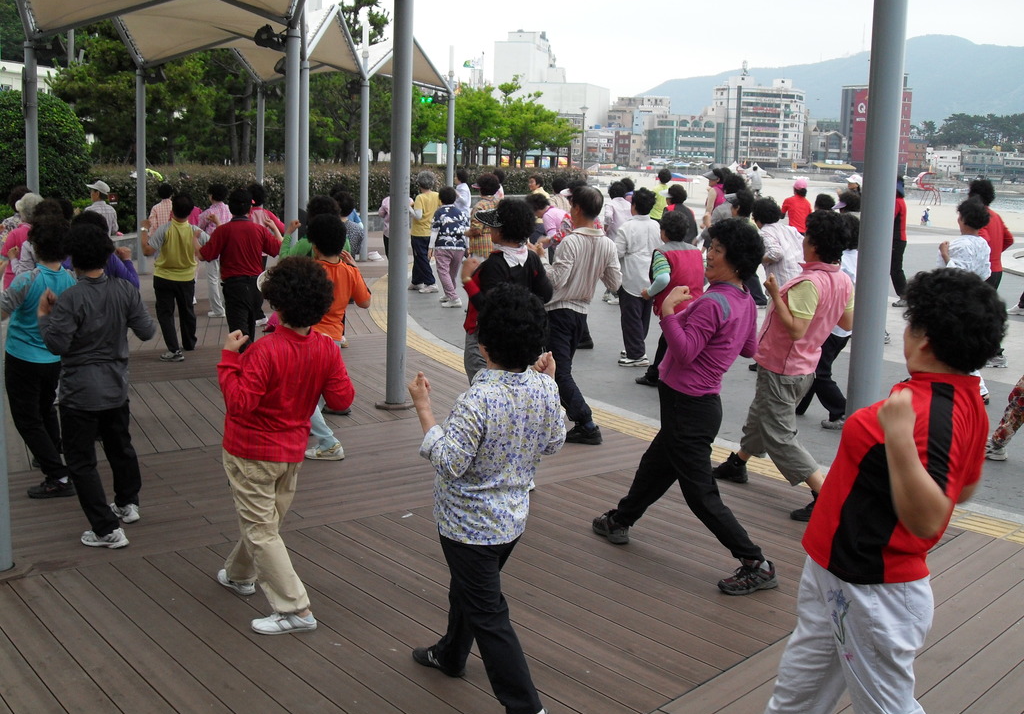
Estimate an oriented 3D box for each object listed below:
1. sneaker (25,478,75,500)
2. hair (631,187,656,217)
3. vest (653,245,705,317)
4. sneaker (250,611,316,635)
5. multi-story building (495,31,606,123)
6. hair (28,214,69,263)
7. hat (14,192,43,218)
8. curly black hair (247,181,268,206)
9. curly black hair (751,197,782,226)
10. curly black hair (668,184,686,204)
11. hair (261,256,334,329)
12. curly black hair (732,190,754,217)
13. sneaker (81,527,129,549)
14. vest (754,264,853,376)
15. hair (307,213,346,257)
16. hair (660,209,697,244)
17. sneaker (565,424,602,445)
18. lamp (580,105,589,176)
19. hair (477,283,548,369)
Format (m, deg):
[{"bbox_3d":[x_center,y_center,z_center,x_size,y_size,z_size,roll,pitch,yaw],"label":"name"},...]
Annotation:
[{"bbox_3d":[-2.503,0.713,6.422,0.260,0.105,0.097,1,10,-4],"label":"sneaker"},{"bbox_3d":[1.150,-1.360,10.350,0.220,0.245,0.235,-4,11,-28],"label":"hair"},{"bbox_3d":[1.330,-0.601,9.426,0.380,0.600,0.270,-3,11,-26],"label":"vest"},{"bbox_3d":[-0.902,1.053,4.673,0.255,0.098,0.095,1,10,-2],"label":"sneaker"},{"bbox_3d":[13.014,-89.749,400.000,34.000,40.000,36.000,3,10,14],"label":"multi-story building"},{"bbox_3d":[-2.443,-0.626,6.250,0.235,0.275,0.245,-2,10,-20],"label":"hair"},{"bbox_3d":[-4.055,-1.265,9.944,0.260,0.230,0.250,8,12,34],"label":"hat"},{"bbox_3d":[-2.726,-1.732,12.648,0.215,0.260,0.230,-1,10,-11],"label":"curly black hair"},{"bbox_3d":[2.050,-1.172,9.532,0.250,0.235,0.250,-8,14,-44],"label":"curly black hair"},{"bbox_3d":[1.790,-1.779,12.879,0.220,0.220,0.210,6,11,25],"label":"curly black hair"},{"bbox_3d":[-0.836,-0.250,4.620,0.265,0.280,0.265,-3,11,-28],"label":"hair"},{"bbox_3d":[2.445,-1.611,12.500,0.240,0.280,0.230,7,11,30],"label":"curly black hair"},{"bbox_3d":[-1.901,0.847,5.520,0.245,0.105,0.095,4,10,16],"label":"sneaker"},{"bbox_3d":[1.476,-0.189,5.970,0.320,0.570,0.430,23,20,31],"label":"vest"},{"bbox_3d":[-1.157,-0.758,7.383,0.240,0.260,0.240,-2,10,-20],"label":"hair"},{"bbox_3d":[1.293,-1.028,9.355,0.215,0.240,0.235,-8,13,-42],"label":"hair"},{"bbox_3d":[0.465,0.504,7.750,0.275,0.120,0.105,4,10,14],"label":"sneaker"},{"bbox_3d":[3.858,-11.210,64.013,0.500,4.690,0.500,1,10,0],"label":"lamp"},{"bbox_3d":[0.002,-0.096,3.830,0.225,0.270,0.240,-3,11,-25],"label":"hair"}]

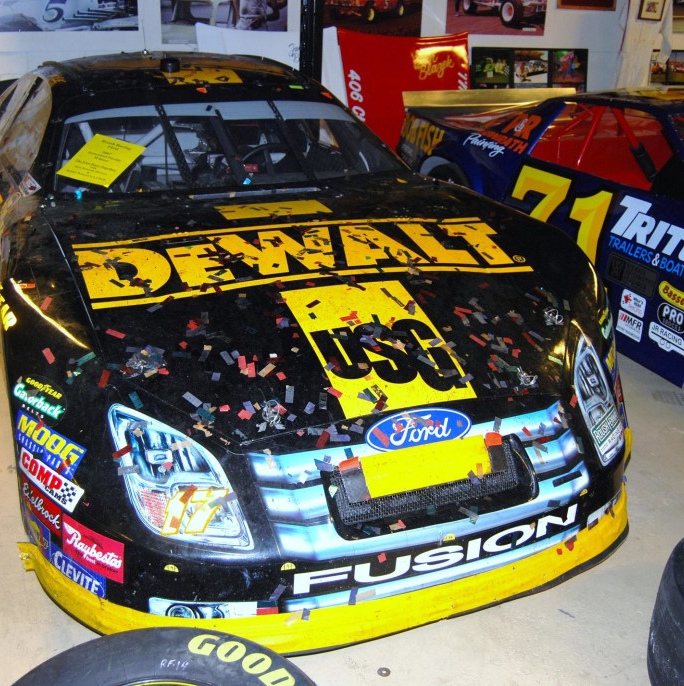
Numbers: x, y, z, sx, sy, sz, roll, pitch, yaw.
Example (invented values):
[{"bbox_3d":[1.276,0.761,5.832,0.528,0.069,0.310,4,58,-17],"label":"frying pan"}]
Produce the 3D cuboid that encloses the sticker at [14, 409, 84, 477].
[{"bbox_3d":[-0.708,0.245,2.060,0.210,0.095,0.010,26,15,28],"label":"sticker"}]

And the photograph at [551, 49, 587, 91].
[{"bbox_3d":[2.161,-2.610,8.136,0.445,0.370,0.025,-7,22,-25],"label":"photograph"}]

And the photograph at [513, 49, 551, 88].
[{"bbox_3d":[1.761,-2.556,7.951,0.445,0.360,0.025,-7,22,-25],"label":"photograph"}]

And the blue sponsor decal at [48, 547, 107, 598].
[{"bbox_3d":[-0.622,0.534,2.013,0.207,0.067,0.010,17,20,34],"label":"blue sponsor decal"}]

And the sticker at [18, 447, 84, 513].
[{"bbox_3d":[-0.702,0.328,2.046,0.210,0.078,0.010,29,17,28],"label":"sticker"}]

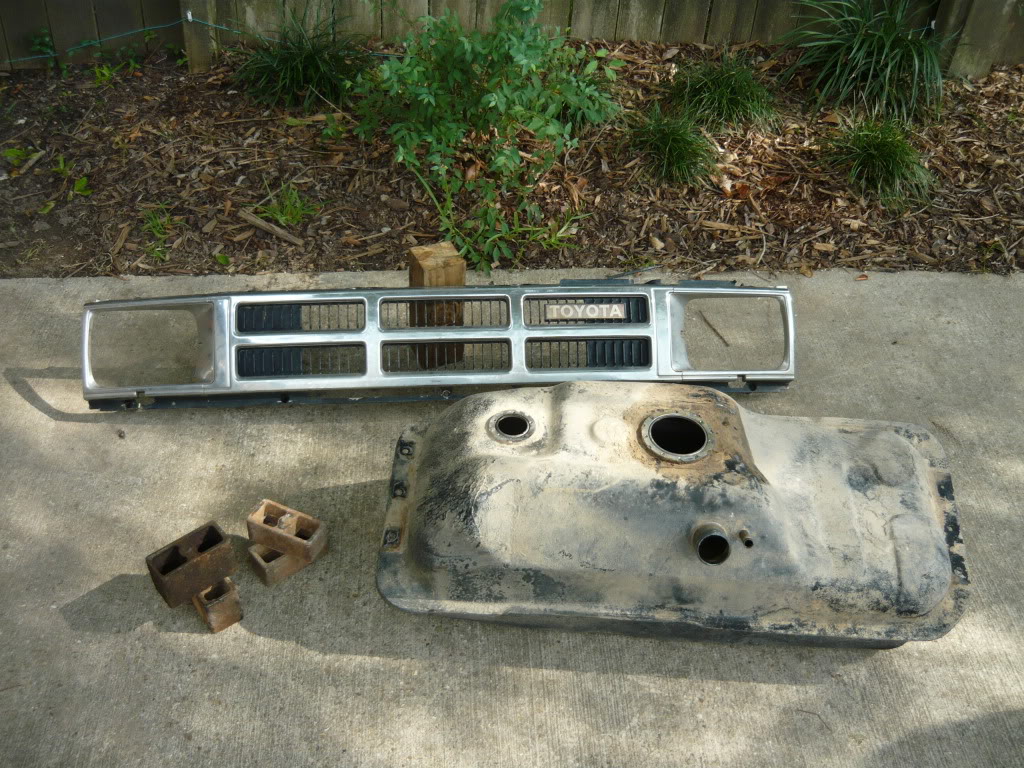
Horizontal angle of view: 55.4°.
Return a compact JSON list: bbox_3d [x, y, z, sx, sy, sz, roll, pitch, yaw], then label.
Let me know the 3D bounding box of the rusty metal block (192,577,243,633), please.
[{"bbox_3d":[-0.476,0.362,1.588,0.052,0.077,0.031,-29,51,-30],"label":"rusty metal block"}]

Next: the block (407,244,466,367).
[{"bbox_3d":[-0.157,-0.164,2.053,0.089,0.255,0.089,-15,46,-19],"label":"block"}]

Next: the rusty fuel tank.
[{"bbox_3d":[0.285,0.188,1.718,0.995,0.230,0.460,3,42,-1],"label":"rusty fuel tank"}]

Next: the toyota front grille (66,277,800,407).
[{"bbox_3d":[-0.124,-0.077,1.964,1.400,0.220,0.105,-2,6,-6],"label":"toyota front grille"}]

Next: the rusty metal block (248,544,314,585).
[{"bbox_3d":[-0.386,0.291,1.693,0.118,0.050,0.053,-28,51,-30],"label":"rusty metal block"}]

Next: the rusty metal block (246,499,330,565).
[{"bbox_3d":[-0.381,0.251,1.657,0.118,0.056,0.051,18,44,15],"label":"rusty metal block"}]

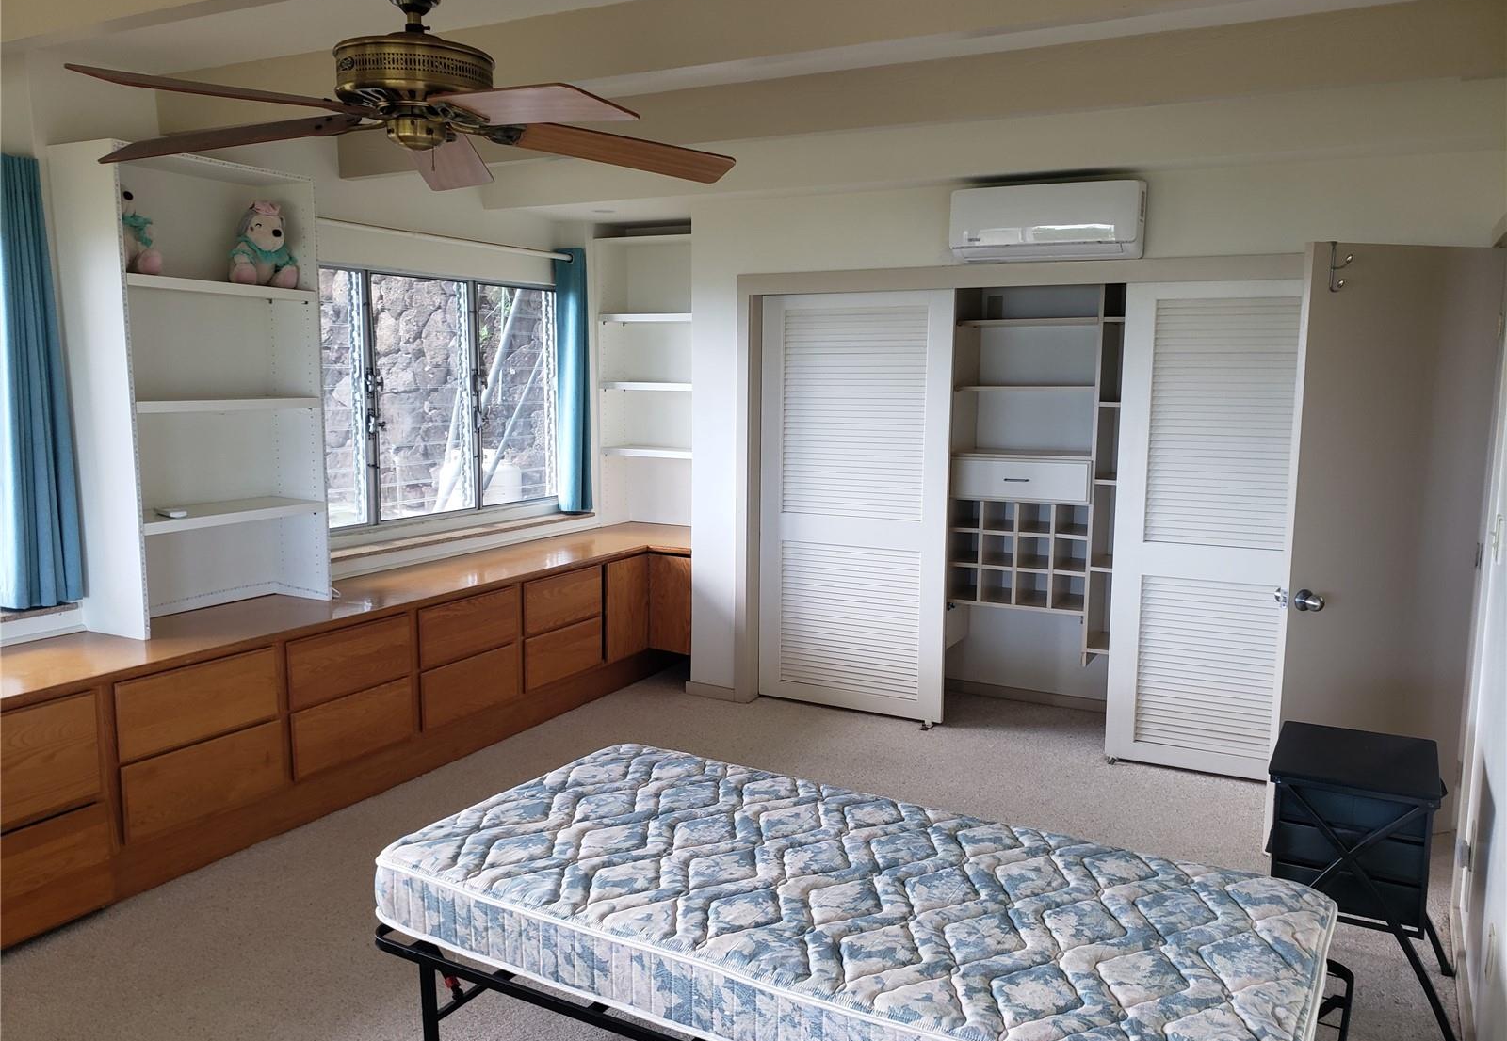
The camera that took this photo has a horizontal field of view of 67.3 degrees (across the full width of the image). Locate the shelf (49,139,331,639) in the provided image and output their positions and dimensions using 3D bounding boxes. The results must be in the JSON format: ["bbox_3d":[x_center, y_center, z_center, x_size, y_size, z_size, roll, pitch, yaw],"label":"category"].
[{"bbox_3d":[-2.061,-0.470,4.244,0.333,1.679,0.824,4,8,27],"label":"shelf"}]

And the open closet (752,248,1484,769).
[{"bbox_3d":[1.384,-0.047,5.277,2.858,2.081,0.727,4,8,27],"label":"open closet"}]

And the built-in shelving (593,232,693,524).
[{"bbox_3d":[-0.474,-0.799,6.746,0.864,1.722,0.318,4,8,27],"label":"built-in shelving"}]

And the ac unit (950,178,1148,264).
[{"bbox_3d":[1.221,-1.242,4.727,0.776,0.285,0.212,4,8,27],"label":"ac unit"}]

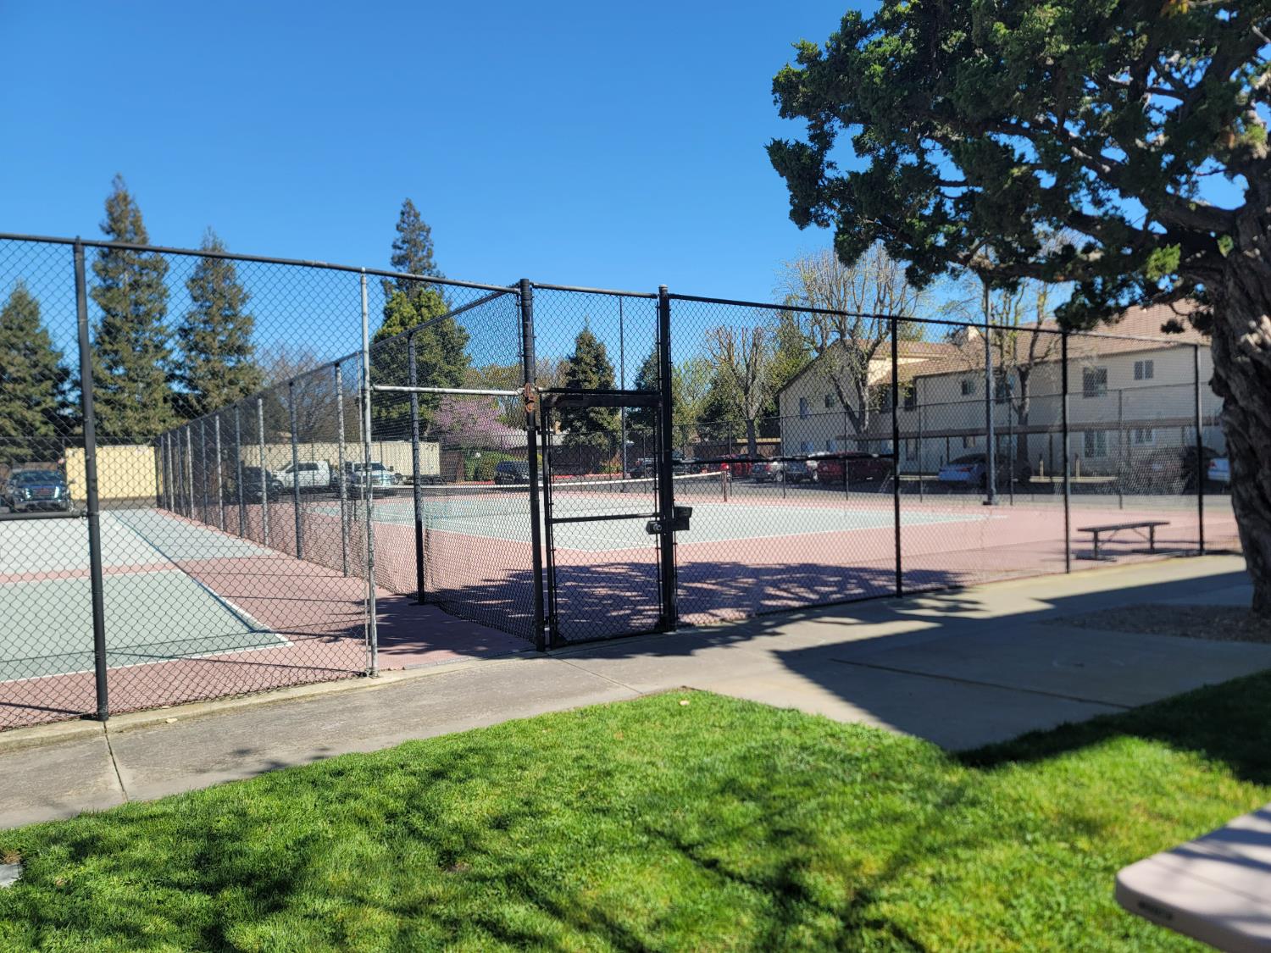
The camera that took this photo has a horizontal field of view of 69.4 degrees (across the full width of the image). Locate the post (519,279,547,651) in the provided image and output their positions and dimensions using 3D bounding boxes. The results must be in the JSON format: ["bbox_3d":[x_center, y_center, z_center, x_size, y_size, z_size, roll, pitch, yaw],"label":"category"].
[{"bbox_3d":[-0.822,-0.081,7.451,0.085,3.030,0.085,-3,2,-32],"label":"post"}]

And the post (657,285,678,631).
[{"bbox_3d":[0.273,-0.156,8.294,0.085,3.120,0.085,-2,1,-32],"label":"post"}]

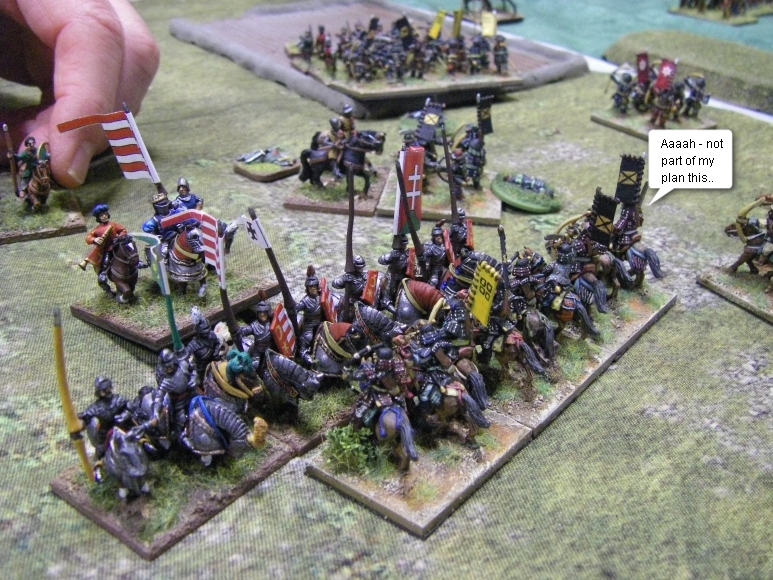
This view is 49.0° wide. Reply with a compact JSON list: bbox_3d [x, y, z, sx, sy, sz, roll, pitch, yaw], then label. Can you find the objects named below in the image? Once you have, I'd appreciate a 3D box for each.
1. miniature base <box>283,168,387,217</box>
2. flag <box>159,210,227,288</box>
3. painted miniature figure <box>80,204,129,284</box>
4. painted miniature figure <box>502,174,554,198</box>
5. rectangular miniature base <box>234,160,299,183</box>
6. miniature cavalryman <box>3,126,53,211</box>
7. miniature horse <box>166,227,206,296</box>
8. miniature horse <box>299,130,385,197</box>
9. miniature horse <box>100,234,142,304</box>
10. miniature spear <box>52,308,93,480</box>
[{"bbox_3d":[-0.018,-0.039,0.329,0.032,0.003,0.042,3,28,9],"label":"miniature base"},{"bbox_3d":[-0.043,-0.010,0.189,0.018,0.018,0.004,20,35,35],"label":"flag"},{"bbox_3d":[-0.083,-0.013,0.248,0.013,0.021,0.011,-19,32,-30],"label":"painted miniature figure"},{"bbox_3d":[0.053,-0.039,0.318,0.019,0.006,0.009,22,35,27],"label":"painted miniature figure"},{"bbox_3d":[-0.050,-0.051,0.355,0.023,0.003,0.021,23,37,39],"label":"rectangular miniature base"},{"bbox_3d":[-0.135,-0.046,0.317,0.015,0.028,0.021,-16,31,-26],"label":"miniature cavalryman"},{"bbox_3d":[-0.063,-0.010,0.254,0.010,0.020,0.022,-22,34,-34],"label":"miniature horse"},{"bbox_3d":[-0.017,-0.048,0.321,0.029,0.021,0.009,10,30,20],"label":"miniature horse"},{"bbox_3d":[-0.082,-0.008,0.251,0.009,0.019,0.021,-20,33,-32],"label":"miniature horse"},{"bbox_3d":[-0.062,0.022,0.168,0.004,0.041,0.003,0,27,0],"label":"miniature spear"}]

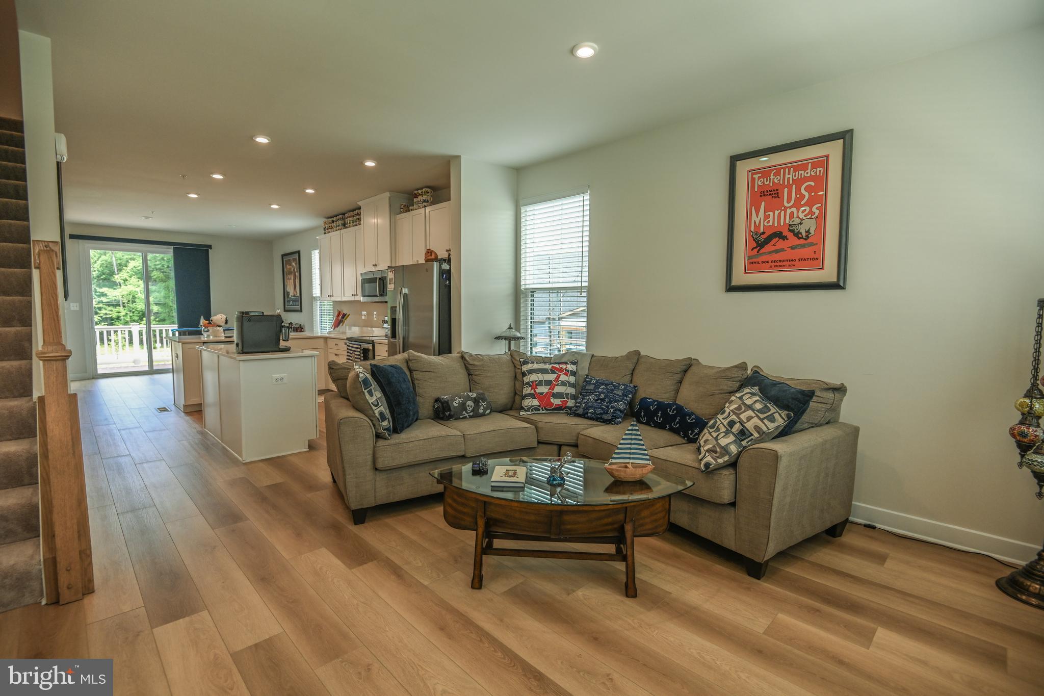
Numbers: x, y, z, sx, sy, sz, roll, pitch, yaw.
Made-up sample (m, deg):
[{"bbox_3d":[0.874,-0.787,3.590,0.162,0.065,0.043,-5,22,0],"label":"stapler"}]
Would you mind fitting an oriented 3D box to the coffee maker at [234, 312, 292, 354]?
[{"bbox_3d":[-2.423,-0.151,4.351,0.250,0.370,0.435,5,7,45],"label":"coffee maker"}]

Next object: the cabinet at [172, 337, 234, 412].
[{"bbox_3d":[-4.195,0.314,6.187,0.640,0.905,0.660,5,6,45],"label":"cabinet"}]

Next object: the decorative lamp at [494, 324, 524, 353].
[{"bbox_3d":[-0.125,0.013,4.505,0.300,0.500,0.300,0,5,0],"label":"decorative lamp"}]

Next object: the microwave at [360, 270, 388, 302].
[{"bbox_3d":[-1.907,-0.850,6.508,0.760,0.405,0.390,5,6,45],"label":"microwave"}]

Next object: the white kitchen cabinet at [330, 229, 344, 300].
[{"bbox_3d":[-2.798,-1.281,7.386,0.410,1.055,0.329,5,7,45],"label":"white kitchen cabinet"}]

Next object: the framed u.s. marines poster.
[{"bbox_3d":[1.745,-0.862,3.088,0.728,0.956,0.030,5,7,45],"label":"framed u.s. marines poster"}]

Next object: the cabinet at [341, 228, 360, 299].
[{"bbox_3d":[-2.430,-1.249,7.021,0.630,1.055,0.329,5,7,45],"label":"cabinet"}]

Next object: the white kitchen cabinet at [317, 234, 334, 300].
[{"bbox_3d":[-3.089,-1.309,7.674,0.410,1.050,0.329,5,7,45],"label":"white kitchen cabinet"}]

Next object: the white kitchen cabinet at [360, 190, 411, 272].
[{"bbox_3d":[-1.878,-1.544,6.435,0.860,0.960,0.397,5,6,45],"label":"white kitchen cabinet"}]

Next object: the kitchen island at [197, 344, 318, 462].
[{"bbox_3d":[-2.661,0.453,4.633,1.570,0.910,0.675,5,6,45],"label":"kitchen island"}]

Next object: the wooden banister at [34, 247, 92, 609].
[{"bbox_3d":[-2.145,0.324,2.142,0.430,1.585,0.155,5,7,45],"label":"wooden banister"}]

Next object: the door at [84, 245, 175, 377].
[{"bbox_3d":[-7.101,-0.670,8.787,0.120,2.410,1.580,5,6,45],"label":"door"}]

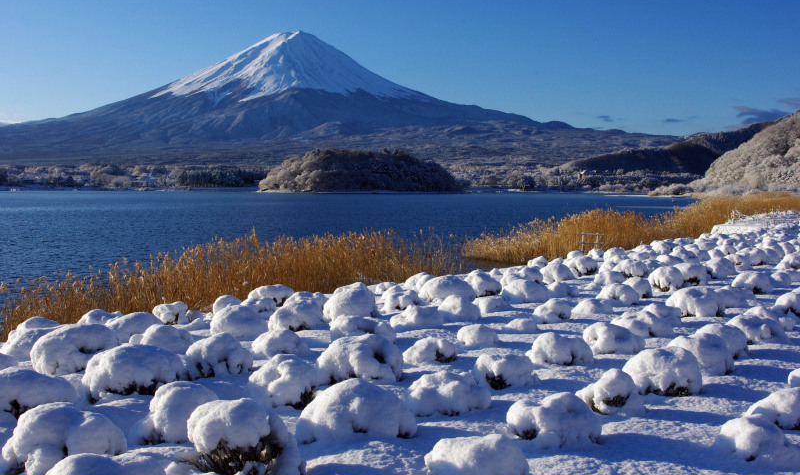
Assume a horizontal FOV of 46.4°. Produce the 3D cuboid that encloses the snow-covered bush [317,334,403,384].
[{"bbox_3d":[-0.369,1.095,8.706,0.803,0.390,0.738,0,3,-2],"label":"snow-covered bush"}]

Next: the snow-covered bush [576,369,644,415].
[{"bbox_3d":[1.857,1.332,8.218,0.569,0.342,0.524,1,3,13],"label":"snow-covered bush"}]

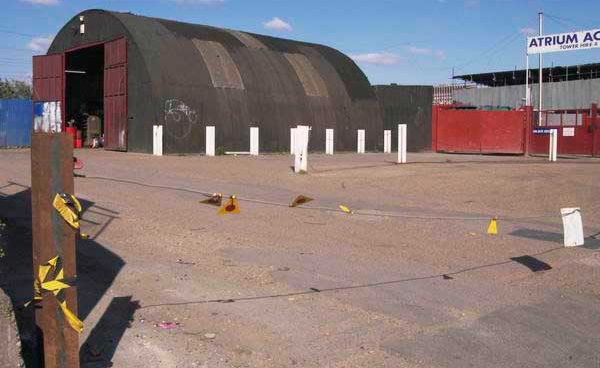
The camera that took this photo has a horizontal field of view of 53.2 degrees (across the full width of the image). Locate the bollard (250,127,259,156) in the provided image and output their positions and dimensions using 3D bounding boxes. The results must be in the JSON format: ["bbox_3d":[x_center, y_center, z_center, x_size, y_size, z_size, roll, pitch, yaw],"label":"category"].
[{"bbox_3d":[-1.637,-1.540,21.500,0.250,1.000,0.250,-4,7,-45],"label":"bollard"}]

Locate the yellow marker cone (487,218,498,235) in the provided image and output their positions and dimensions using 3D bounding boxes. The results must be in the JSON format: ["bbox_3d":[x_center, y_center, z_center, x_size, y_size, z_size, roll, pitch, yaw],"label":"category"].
[{"bbox_3d":[2.504,0.553,7.800,0.150,0.220,0.140,0,5,0],"label":"yellow marker cone"}]

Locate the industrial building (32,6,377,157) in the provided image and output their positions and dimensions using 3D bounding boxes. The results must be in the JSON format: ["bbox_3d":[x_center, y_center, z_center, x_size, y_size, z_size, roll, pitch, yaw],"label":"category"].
[{"bbox_3d":[-4.005,-4.305,27.734,12.300,5.450,10.650,-4,7,-45],"label":"industrial building"}]

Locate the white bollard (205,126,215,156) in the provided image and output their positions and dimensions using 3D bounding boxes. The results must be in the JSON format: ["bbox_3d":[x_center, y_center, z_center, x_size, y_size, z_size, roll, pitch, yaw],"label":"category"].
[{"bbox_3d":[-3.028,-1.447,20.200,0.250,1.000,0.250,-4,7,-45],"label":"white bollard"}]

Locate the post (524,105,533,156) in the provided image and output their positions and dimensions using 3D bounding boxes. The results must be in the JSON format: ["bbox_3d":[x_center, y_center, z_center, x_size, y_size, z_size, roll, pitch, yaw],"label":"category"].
[{"bbox_3d":[9.516,-2.191,25.000,0.250,2.100,0.250,0,5,0],"label":"post"}]

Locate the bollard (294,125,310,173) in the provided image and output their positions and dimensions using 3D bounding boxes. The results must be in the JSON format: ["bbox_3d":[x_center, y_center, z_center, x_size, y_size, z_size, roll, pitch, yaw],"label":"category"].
[{"bbox_3d":[0.044,-0.804,13.800,0.260,1.080,0.250,-4,7,-45],"label":"bollard"}]

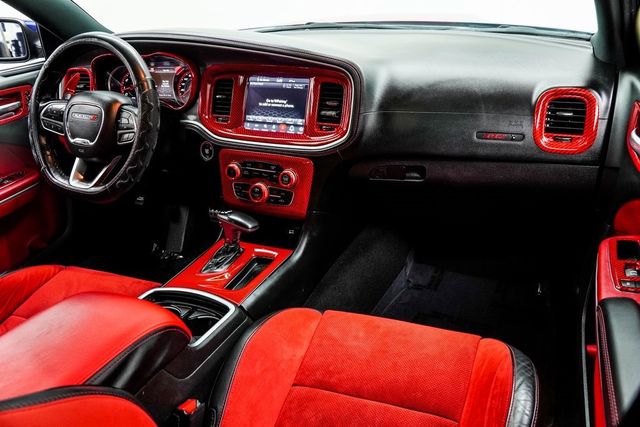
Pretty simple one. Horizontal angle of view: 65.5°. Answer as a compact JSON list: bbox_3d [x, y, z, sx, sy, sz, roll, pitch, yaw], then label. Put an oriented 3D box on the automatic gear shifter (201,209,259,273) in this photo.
[{"bbox_3d":[-0.211,0.052,1.146,0.120,0.130,0.130,9,24,22],"label":"automatic gear shifter"}]

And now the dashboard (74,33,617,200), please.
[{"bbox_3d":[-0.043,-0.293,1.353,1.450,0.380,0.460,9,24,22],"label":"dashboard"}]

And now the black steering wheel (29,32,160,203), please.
[{"bbox_3d":[-0.531,-0.230,1.170,0.387,0.377,0.110,9,0,22],"label":"black steering wheel"}]

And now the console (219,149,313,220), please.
[{"bbox_3d":[-0.136,-0.074,1.213,0.257,0.148,0.050,9,14,22],"label":"console"}]

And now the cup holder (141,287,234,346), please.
[{"bbox_3d":[-0.288,0.228,0.960,0.195,0.085,0.160,9,24,22],"label":"cup holder"}]

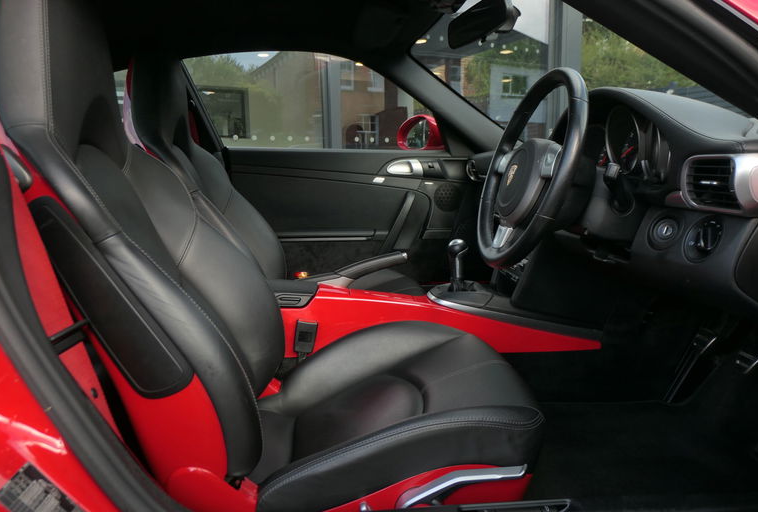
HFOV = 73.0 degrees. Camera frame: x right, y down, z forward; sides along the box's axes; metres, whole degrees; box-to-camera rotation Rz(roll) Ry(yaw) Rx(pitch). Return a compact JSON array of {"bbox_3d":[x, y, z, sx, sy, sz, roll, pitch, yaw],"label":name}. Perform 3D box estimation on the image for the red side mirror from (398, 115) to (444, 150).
[{"bbox_3d":[0.160,-0.510,2.124,0.140,0.150,0.210,-4,9,-16],"label":"red side mirror"}]

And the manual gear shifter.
[{"bbox_3d":[0.203,0.025,1.321,0.055,0.140,0.050,-2,8,-6],"label":"manual gear shifter"}]

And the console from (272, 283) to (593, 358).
[{"bbox_3d":[0.102,0.138,1.326,0.830,0.180,0.260,-2,8,-6],"label":"console"}]

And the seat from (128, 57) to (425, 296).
[{"bbox_3d":[-0.276,-0.162,1.607,0.890,0.870,0.530,-2,8,-6],"label":"seat"}]

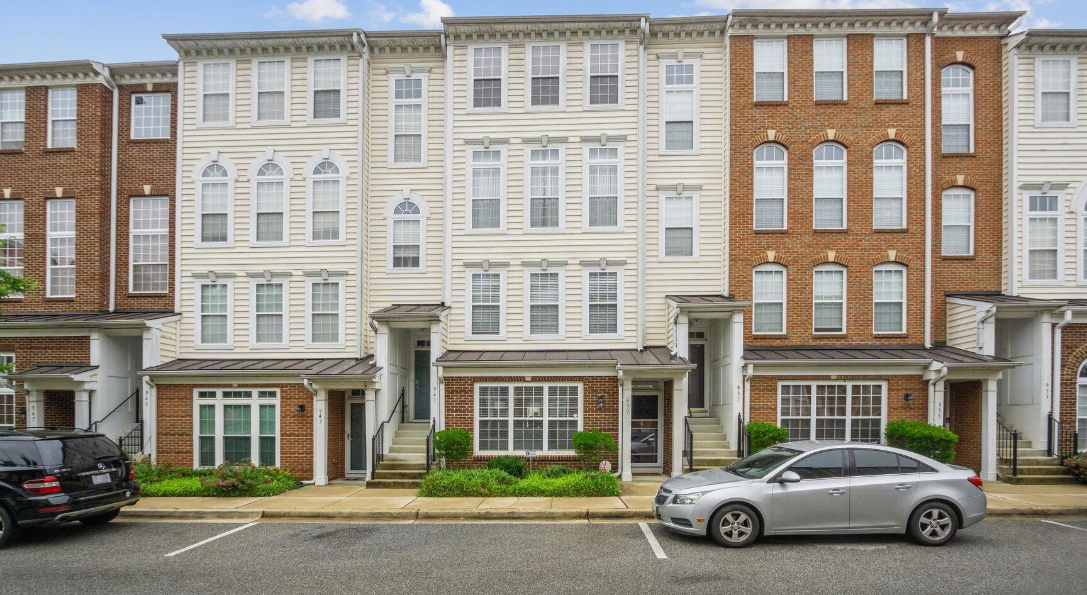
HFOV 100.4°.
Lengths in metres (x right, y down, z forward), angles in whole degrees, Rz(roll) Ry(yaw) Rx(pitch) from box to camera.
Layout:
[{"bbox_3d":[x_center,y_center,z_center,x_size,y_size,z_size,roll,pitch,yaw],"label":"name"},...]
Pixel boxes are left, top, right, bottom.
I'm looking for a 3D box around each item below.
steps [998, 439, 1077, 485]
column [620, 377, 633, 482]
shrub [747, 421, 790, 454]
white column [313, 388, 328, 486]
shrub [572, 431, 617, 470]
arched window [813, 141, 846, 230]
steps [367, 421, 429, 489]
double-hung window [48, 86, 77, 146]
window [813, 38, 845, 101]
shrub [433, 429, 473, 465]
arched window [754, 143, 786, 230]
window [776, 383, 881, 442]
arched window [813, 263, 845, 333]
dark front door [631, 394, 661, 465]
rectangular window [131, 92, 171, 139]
[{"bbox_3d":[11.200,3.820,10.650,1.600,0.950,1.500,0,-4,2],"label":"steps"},{"bbox_3d":[1.998,3.146,10.820,0.284,2.517,0.270,0,0,1],"label":"column"},{"bbox_3d":[5.262,3.436,10.650,0.980,0.970,0.900,0,-1,2],"label":"shrub"},{"bbox_3d":[-5.370,3.350,10.900,0.260,2.330,0.260,0,-4,2],"label":"white column"},{"bbox_3d":[1.171,3.545,10.500,0.980,0.940,0.900,0,-1,2],"label":"shrub"},{"bbox_3d":[7.659,-2.990,12.120,0.886,2.319,0.120,0,0,1],"label":"arched window"},{"bbox_3d":[-3.330,3.880,11.250,1.500,1.200,1.900,0,-4,2],"label":"steps"},{"bbox_3d":[-14.016,-5.243,13.200,0.854,1.721,0.120,0,0,3],"label":"double-hung window"},{"bbox_3d":[7.653,-6.104,12.120,0.875,1.660,0.120,0,0,1],"label":"window"},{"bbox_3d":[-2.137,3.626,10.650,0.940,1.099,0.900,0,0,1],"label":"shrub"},{"bbox_3d":[5.952,-2.913,11.900,0.859,2.255,0.100,0,-1,2],"label":"arched window"},{"bbox_3d":[7.311,2.996,11.450,2.748,1.740,0.140,0,0,1],"label":"window"},{"bbox_3d":[7.450,0.020,11.800,0.850,1.830,0.130,0,-4,2],"label":"arched window"},{"bbox_3d":[2.700,3.541,12.100,0.880,1.980,0.100,0,-1,2],"label":"dark front door"},{"bbox_3d":[-11.260,-5.220,13.000,1.130,1.300,0.130,0,-4,3],"label":"rectangular window"}]

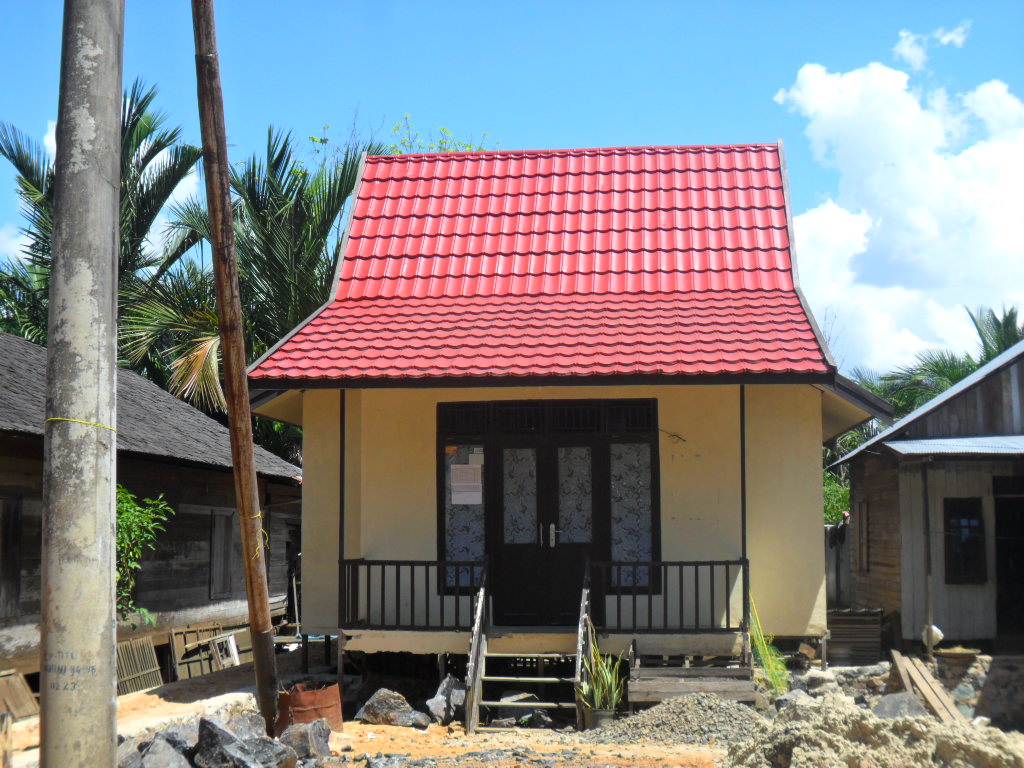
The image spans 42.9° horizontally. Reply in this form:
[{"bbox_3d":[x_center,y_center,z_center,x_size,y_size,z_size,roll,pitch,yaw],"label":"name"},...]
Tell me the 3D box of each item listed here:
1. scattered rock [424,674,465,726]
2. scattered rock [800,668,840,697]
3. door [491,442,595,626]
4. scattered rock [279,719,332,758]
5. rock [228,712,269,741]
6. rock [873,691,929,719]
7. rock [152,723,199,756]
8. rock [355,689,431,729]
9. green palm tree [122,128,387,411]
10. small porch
[{"bbox_3d":[-0.646,3.066,12.650,0.380,0.460,0.380,-1,-6,6],"label":"scattered rock"},{"bbox_3d":[3.034,2.935,12.800,0.370,0.260,0.350,-1,-6,6],"label":"scattered rock"},{"bbox_3d":[0.338,1.657,14.330,1.140,2.030,0.100,-1,-6,6],"label":"door"},{"bbox_3d":[-1.745,2.996,11.000,0.420,0.320,0.400,-1,-6,6],"label":"scattered rock"},{"bbox_3d":[-2.288,2.973,11.300,0.320,0.230,0.320,-1,-6,6],"label":"rock"},{"bbox_3d":[3.612,2.979,12.100,0.480,0.270,0.400,-1,-6,6],"label":"rock"},{"bbox_3d":[-2.818,2.977,10.900,0.360,0.270,0.350,-1,-6,6],"label":"rock"},{"bbox_3d":[-1.148,3.116,12.500,0.680,0.360,0.500,-1,-6,6],"label":"rock"},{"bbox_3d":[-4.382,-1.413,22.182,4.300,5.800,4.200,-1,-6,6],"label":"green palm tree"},{"bbox_3d":[0.333,2.323,13.670,4.180,0.970,1.120,-1,-6,6],"label":"small porch"}]

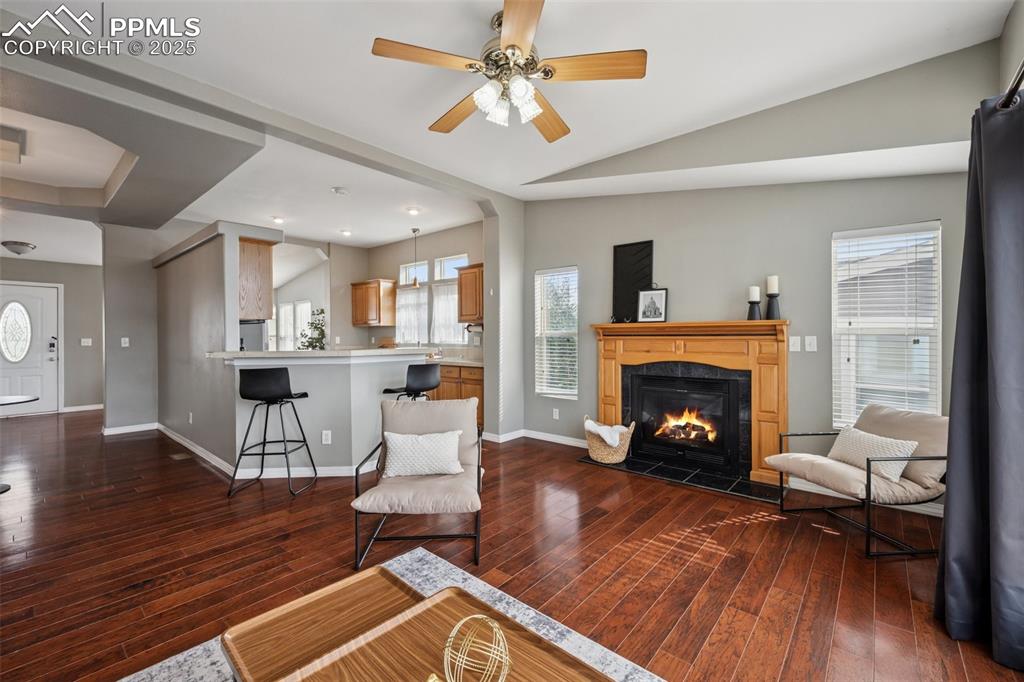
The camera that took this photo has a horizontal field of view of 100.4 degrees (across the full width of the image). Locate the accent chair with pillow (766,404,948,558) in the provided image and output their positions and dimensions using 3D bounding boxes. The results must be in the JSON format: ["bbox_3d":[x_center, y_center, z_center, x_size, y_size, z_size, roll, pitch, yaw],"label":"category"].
[{"bbox_3d":[2.215,0.794,2.685,0.797,0.778,0.637,0,1,-9],"label":"accent chair with pillow"}]

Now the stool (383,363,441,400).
[{"bbox_3d":[-0.910,0.698,3.880,0.457,0.972,0.496,0,1,38],"label":"stool"}]

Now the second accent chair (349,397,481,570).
[{"bbox_3d":[-0.519,0.800,2.561,0.646,0.787,0.778,0,1,-3],"label":"second accent chair"}]

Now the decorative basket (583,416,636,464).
[{"bbox_3d":[0.959,0.956,4.147,0.496,0.399,0.369,0,1,41],"label":"decorative basket"}]

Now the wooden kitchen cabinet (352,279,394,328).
[{"bbox_3d":[-2.283,-0.604,7.063,0.875,0.778,0.331,0,1,41],"label":"wooden kitchen cabinet"}]

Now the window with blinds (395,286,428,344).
[{"bbox_3d":[-1.559,-0.399,6.655,0.797,0.894,0.078,0,1,41],"label":"window with blinds"}]

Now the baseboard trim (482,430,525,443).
[{"bbox_3d":[-0.103,1.128,5.134,0.292,0.085,0.437,0,1,41],"label":"baseboard trim"}]

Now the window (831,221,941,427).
[{"bbox_3d":[2.654,-0.073,3.050,0.593,1.487,0.078,0,1,41],"label":"window"}]

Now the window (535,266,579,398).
[{"bbox_3d":[0.510,-0.089,4.893,0.593,1.487,0.078,0,1,41],"label":"window"}]

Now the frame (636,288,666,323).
[{"bbox_3d":[1.333,-0.333,4.054,0.282,0.309,0.024,0,-6,41],"label":"frame"}]

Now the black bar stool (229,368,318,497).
[{"bbox_3d":[-1.938,0.705,3.505,0.496,0.972,0.457,0,1,-2],"label":"black bar stool"}]

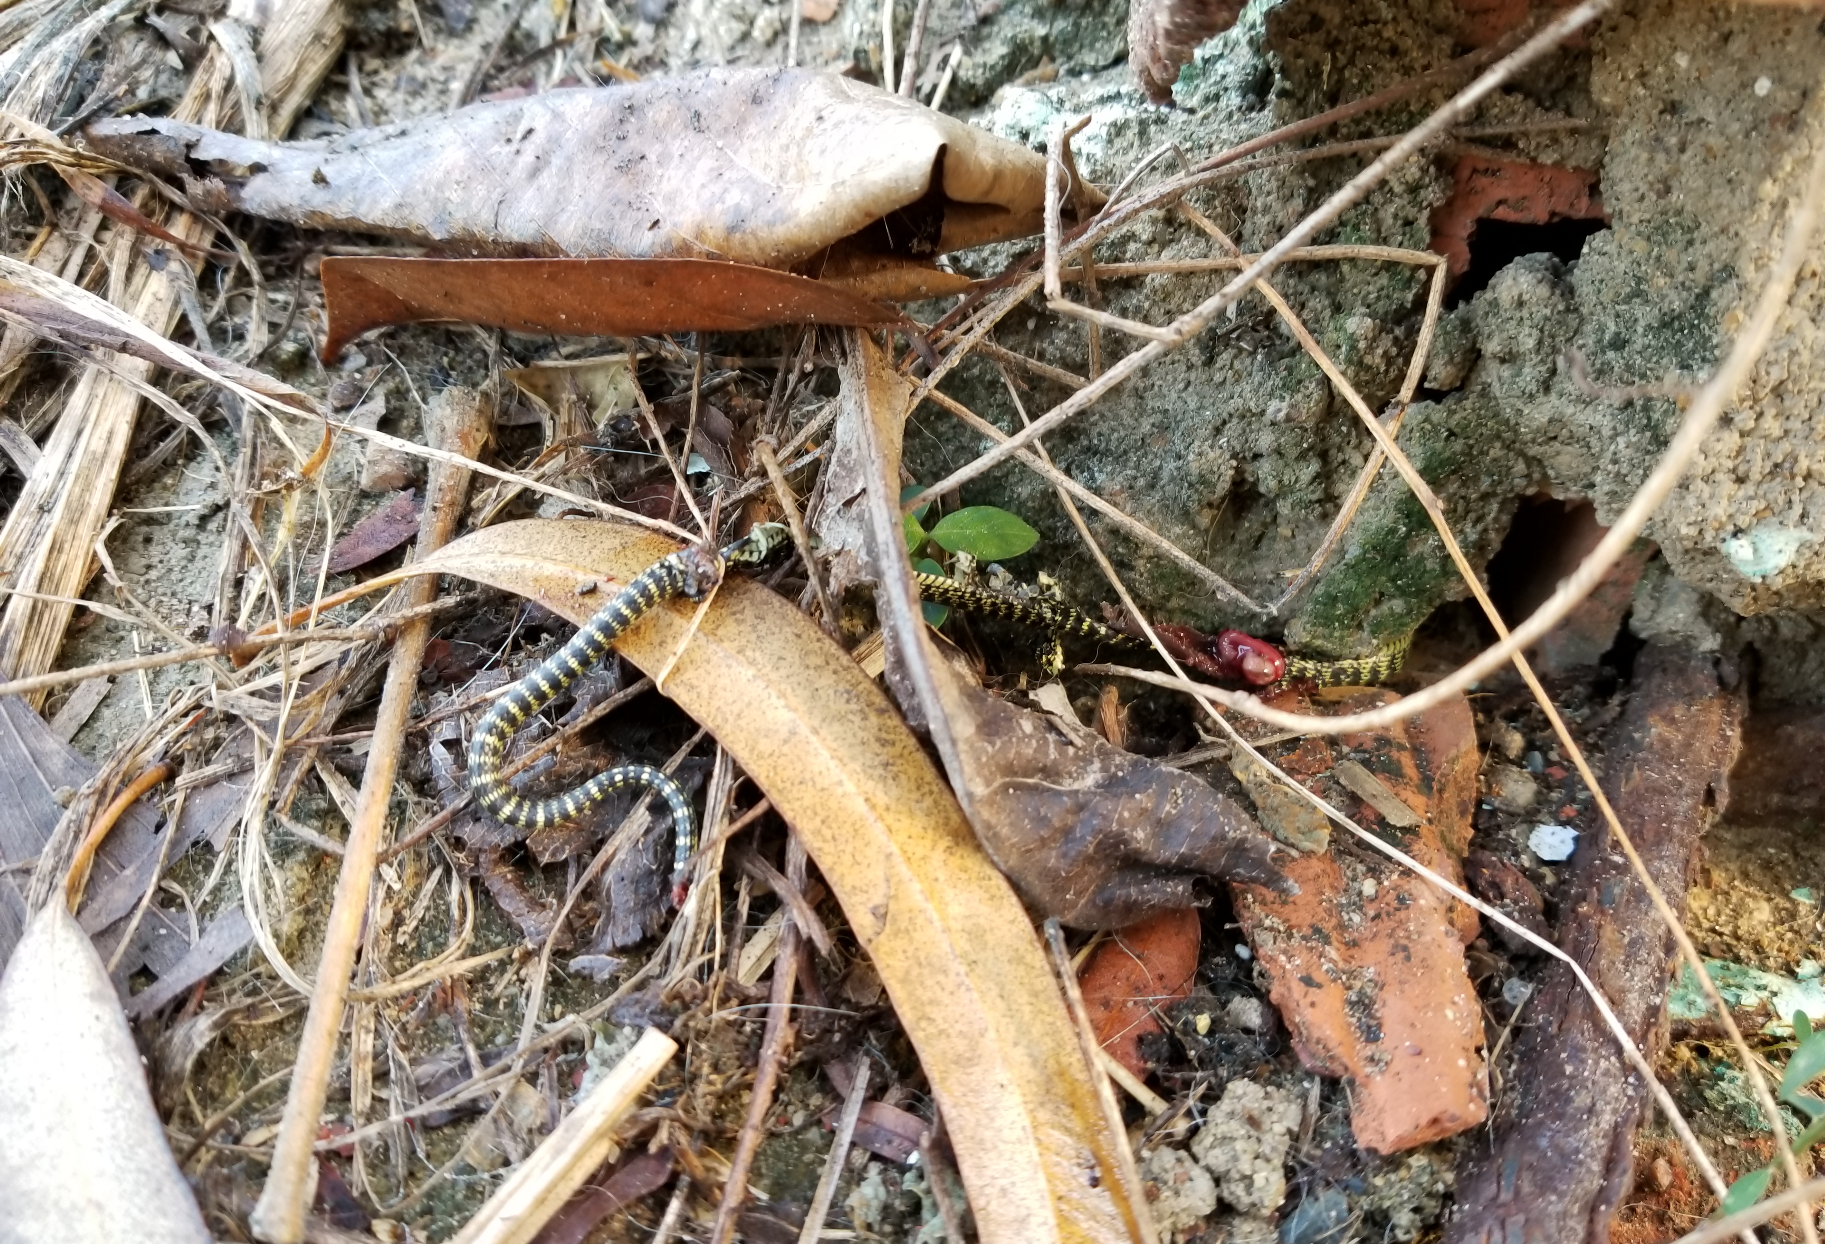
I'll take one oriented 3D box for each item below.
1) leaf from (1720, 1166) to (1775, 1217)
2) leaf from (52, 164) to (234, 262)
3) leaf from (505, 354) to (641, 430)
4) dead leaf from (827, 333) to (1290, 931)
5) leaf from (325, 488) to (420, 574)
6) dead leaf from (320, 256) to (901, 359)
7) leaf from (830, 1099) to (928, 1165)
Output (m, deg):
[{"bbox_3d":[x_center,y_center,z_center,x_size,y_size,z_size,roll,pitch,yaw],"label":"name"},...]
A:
[{"bbox_3d":[0.155,0.105,0.255,0.011,0.005,0.005,-40,73,-19],"label":"leaf"},{"bbox_3d":[-0.196,-0.104,0.347,0.054,0.006,0.008,26,66,9],"label":"leaf"},{"bbox_3d":[-0.084,-0.058,0.339,0.033,0.008,0.018,6,65,0],"label":"leaf"},{"bbox_3d":[0.015,0.003,0.297,0.057,0.030,0.163,-32,71,-16],"label":"dead leaf"},{"bbox_3d":[-0.125,-0.020,0.320,0.013,0.005,0.026,41,70,15],"label":"leaf"},{"bbox_3d":[-0.070,-0.074,0.330,0.140,0.022,0.015,2,65,-2],"label":"dead leaf"},{"bbox_3d":[-0.007,0.100,0.271,0.019,0.005,0.008,18,65,5],"label":"leaf"}]

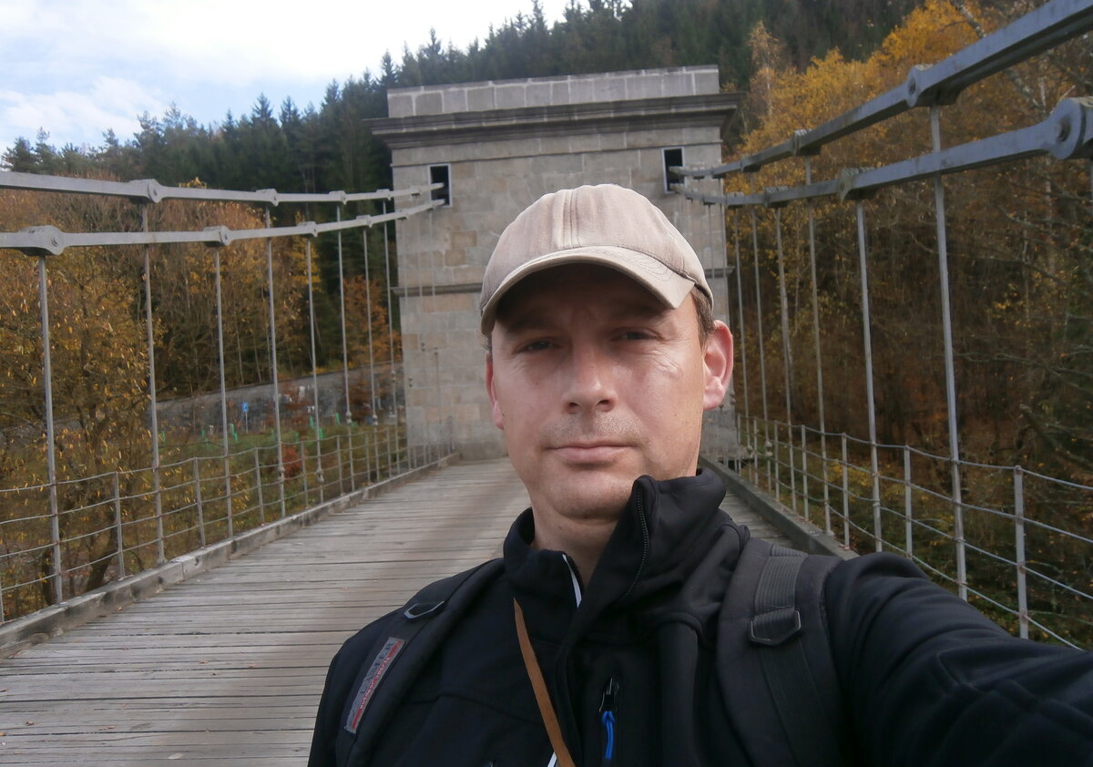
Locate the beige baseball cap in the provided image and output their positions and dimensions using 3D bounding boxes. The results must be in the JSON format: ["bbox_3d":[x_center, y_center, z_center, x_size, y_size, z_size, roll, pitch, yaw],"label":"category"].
[{"bbox_3d":[0.031,-0.096,0.610,0.177,0.122,0.270,-5,-4,11],"label":"beige baseball cap"}]

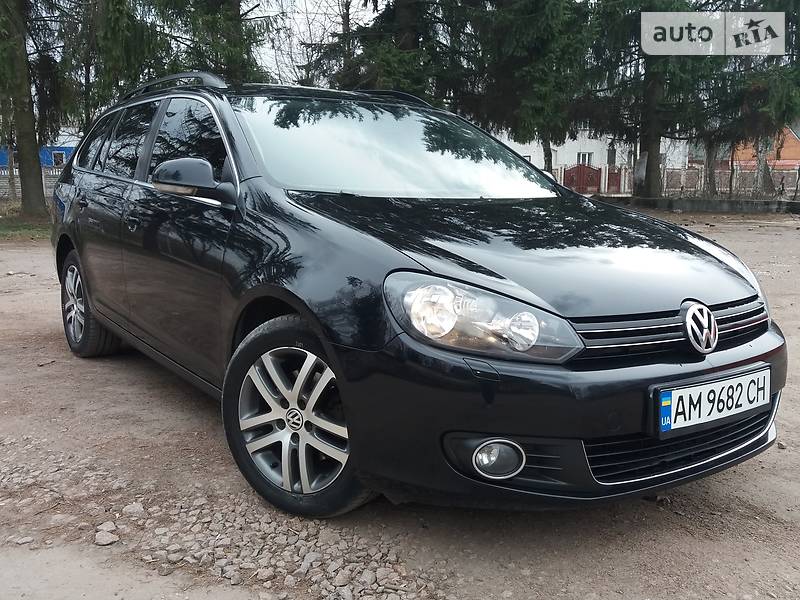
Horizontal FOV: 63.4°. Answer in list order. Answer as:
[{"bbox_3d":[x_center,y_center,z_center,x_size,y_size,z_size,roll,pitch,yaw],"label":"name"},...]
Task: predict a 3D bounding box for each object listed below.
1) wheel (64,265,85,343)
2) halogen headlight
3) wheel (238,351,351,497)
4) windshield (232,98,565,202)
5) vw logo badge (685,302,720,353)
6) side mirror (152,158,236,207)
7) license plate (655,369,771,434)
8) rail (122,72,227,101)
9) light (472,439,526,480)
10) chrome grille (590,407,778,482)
[{"bbox_3d":[-1.872,0.020,3.892,0.180,0.446,0.446,-5,11,-39],"label":"wheel"},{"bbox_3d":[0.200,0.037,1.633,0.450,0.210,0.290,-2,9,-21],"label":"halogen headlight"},{"bbox_3d":[-0.282,0.355,2.007,0.448,0.448,0.180,7,10,33],"label":"wheel"},{"bbox_3d":[0.000,-0.637,2.786,1.400,0.120,0.840,-5,43,-39],"label":"windshield"},{"bbox_3d":[0.849,0.081,1.807,0.138,0.138,0.025,-5,-6,-39],"label":"vw logo badge"},{"bbox_3d":[-0.725,-0.417,2.264,0.240,0.160,0.170,-5,11,-39],"label":"side mirror"},{"bbox_3d":[0.882,0.271,1.787,0.520,0.112,0.015,-5,7,-36],"label":"license plate"},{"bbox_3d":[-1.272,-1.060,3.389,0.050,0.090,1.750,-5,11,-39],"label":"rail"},{"bbox_3d":[0.235,0.381,1.555,0.130,0.105,0.060,-2,9,-21],"label":"light"},{"bbox_3d":[0.850,0.369,1.840,0.930,0.145,0.110,-5,11,-39],"label":"chrome grille"}]

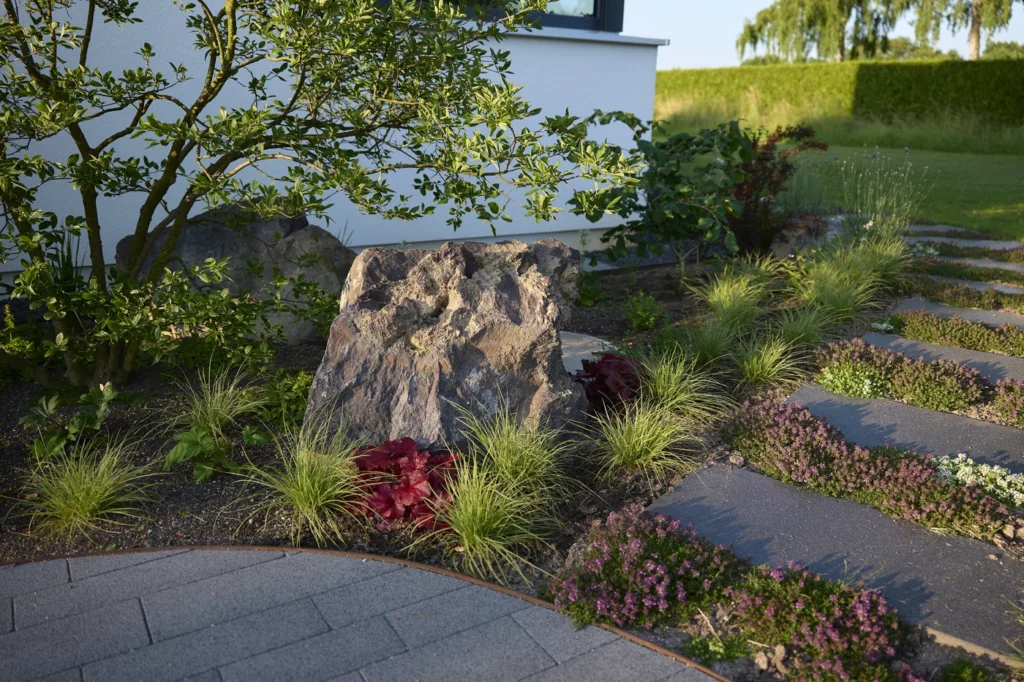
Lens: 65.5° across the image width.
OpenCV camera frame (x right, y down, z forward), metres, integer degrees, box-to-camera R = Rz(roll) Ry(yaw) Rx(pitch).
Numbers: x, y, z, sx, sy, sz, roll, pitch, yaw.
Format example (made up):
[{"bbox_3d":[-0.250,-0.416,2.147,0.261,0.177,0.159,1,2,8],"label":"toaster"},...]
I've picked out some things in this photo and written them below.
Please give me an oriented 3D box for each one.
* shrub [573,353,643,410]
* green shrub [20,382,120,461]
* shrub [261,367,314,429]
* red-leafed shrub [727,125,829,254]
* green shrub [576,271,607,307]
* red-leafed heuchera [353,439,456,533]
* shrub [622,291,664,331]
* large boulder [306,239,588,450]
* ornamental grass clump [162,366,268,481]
[{"bbox_3d":[0.391,0.168,3.263,0.285,0.200,0.285,3,16,7],"label":"shrub"},{"bbox_3d":[-1.523,0.275,2.744,0.298,0.216,0.298,-8,19,-29],"label":"green shrub"},{"bbox_3d":[-0.838,0.218,3.012,0.205,0.200,0.205,-4,17,-16],"label":"shrub"},{"bbox_3d":[2.239,-1.287,6.805,0.792,1.072,0.752,6,17,17],"label":"red-leafed shrub"},{"bbox_3d":[0.470,-0.320,4.925,0.253,0.206,0.253,3,16,5],"label":"green shrub"},{"bbox_3d":[-0.311,0.417,2.330,0.296,0.220,0.296,-1,16,-8],"label":"red-leafed heuchera"},{"bbox_3d":[0.733,-0.168,4.435,0.231,0.200,0.231,4,17,9],"label":"shrub"},{"bbox_3d":[-0.242,-0.025,3.062,1.060,0.680,0.660,0,16,-5],"label":"large boulder"},{"bbox_3d":[-0.946,0.222,2.539,0.340,0.300,0.330,-5,19,-21],"label":"ornamental grass clump"}]

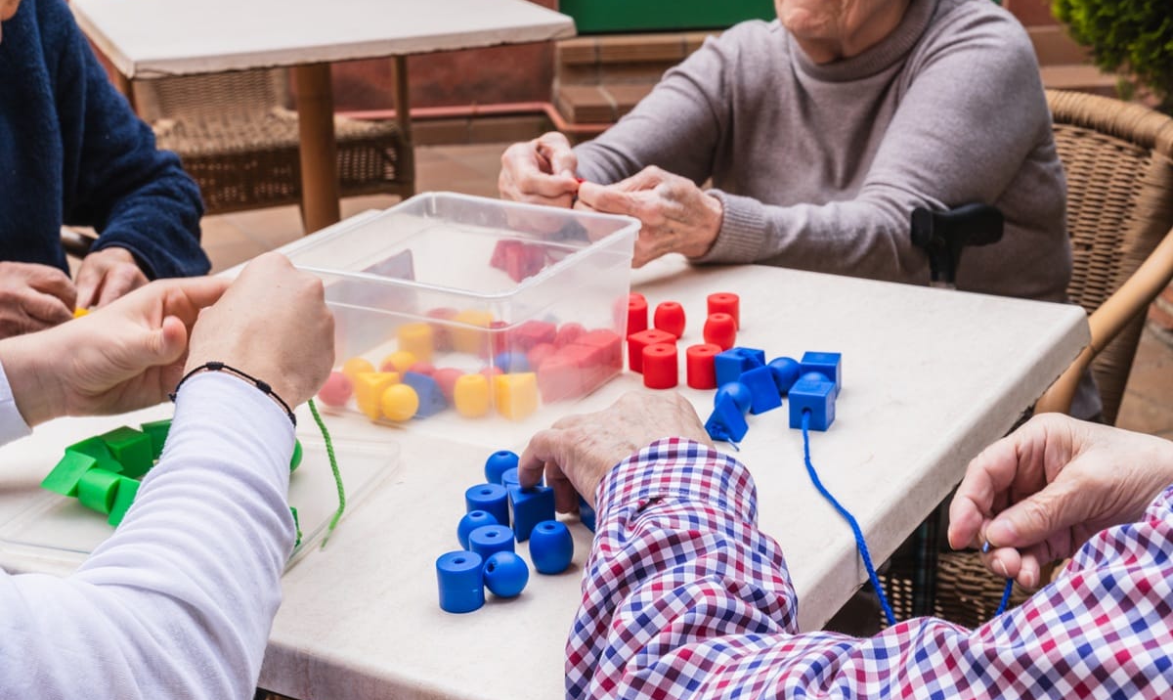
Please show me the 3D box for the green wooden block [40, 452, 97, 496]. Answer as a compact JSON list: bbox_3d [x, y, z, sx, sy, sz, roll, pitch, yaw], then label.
[{"bbox_3d":[-0.322,0.085,1.116,0.026,0.025,0.029,15,58,32],"label":"green wooden block"}]

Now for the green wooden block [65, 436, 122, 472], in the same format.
[{"bbox_3d":[-0.322,0.079,1.142,0.029,0.025,0.026,48,40,16],"label":"green wooden block"}]

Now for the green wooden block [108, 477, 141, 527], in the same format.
[{"bbox_3d":[-0.304,0.102,1.194,0.028,0.029,0.034,11,24,34],"label":"green wooden block"}]

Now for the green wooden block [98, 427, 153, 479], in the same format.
[{"bbox_3d":[-0.335,0.075,1.275,0.028,0.028,0.028,12,24,36],"label":"green wooden block"}]

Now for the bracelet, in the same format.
[{"bbox_3d":[-0.179,0.031,0.890,0.066,0.048,0.012,13,20,-2],"label":"bracelet"}]

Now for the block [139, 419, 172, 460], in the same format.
[{"bbox_3d":[-0.283,0.061,1.168,0.026,0.025,0.026,-10,21,-22],"label":"block"}]

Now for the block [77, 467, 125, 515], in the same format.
[{"bbox_3d":[-0.328,0.098,1.210,0.028,0.028,0.028,11,23,32],"label":"block"}]

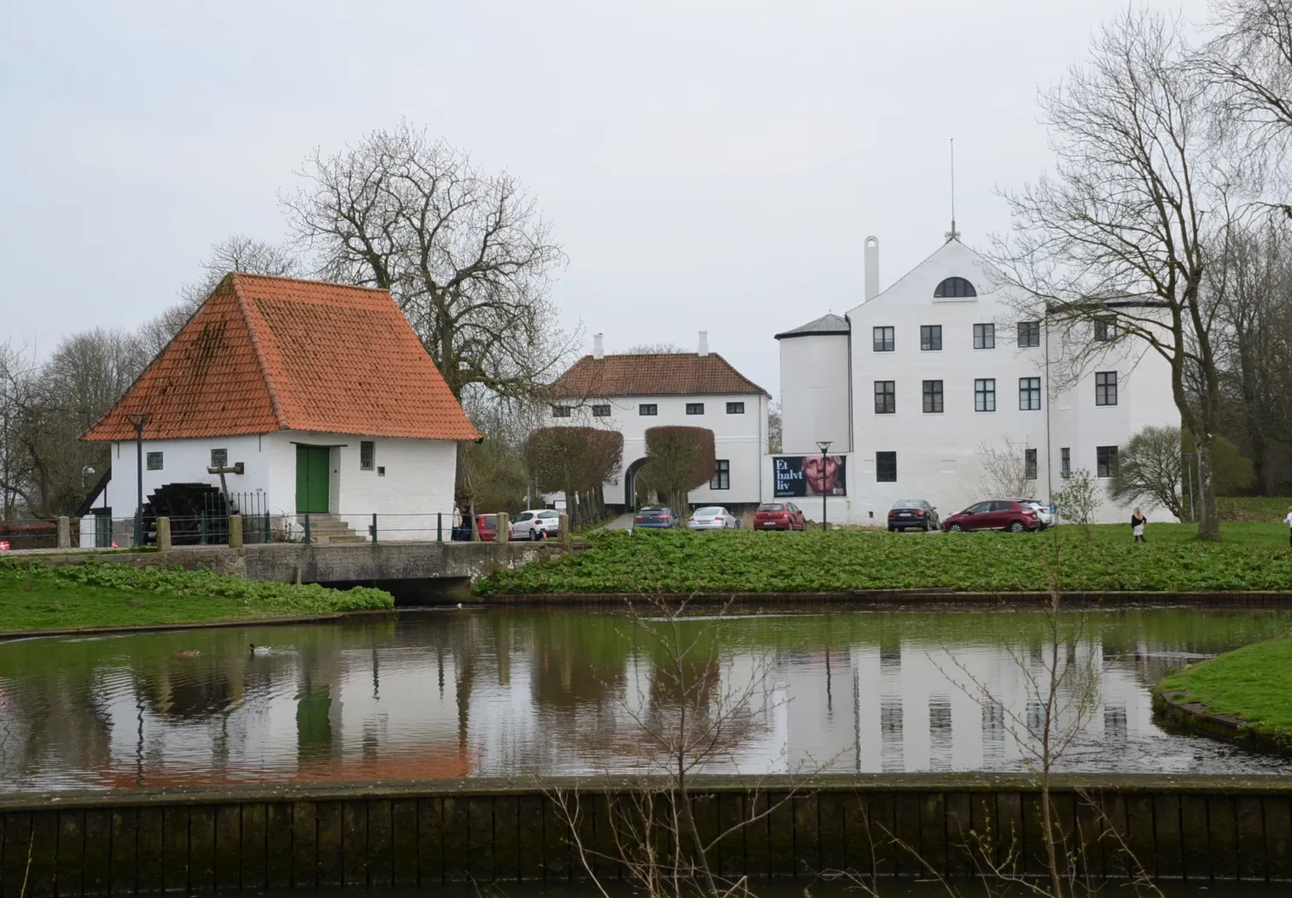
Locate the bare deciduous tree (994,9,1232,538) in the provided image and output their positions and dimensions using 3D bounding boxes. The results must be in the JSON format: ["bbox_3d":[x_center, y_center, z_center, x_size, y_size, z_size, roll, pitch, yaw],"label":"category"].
[{"bbox_3d":[16.977,-6.347,90.000,8.700,19.300,8.600,-1,-1,11],"label":"bare deciduous tree"}]

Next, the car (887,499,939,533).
[{"bbox_3d":[12.208,3.042,113.000,1.820,1.430,4.700,-1,-1,14],"label":"car"}]

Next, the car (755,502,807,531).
[{"bbox_3d":[6.442,3.342,118.518,1.740,1.520,3.940,-1,-1,15],"label":"car"}]

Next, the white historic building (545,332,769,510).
[{"bbox_3d":[0.348,-1.572,158.808,14.600,11.300,7.000,-1,-1,7],"label":"white historic building"}]

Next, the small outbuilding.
[{"bbox_3d":[-11.608,-1.211,79.937,8.950,8.500,9.000,-2,-2,38],"label":"small outbuilding"}]

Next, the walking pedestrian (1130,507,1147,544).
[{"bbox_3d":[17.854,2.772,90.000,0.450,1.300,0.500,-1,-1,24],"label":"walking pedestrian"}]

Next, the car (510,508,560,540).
[{"bbox_3d":[-5.604,3.587,118.017,1.770,1.480,4.000,0,-2,-39],"label":"car"}]

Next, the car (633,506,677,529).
[{"bbox_3d":[0.531,3.533,119.500,1.780,1.470,4.300,-1,-1,10],"label":"car"}]

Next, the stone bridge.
[{"bbox_3d":[-10.643,3.805,73.851,16.000,1.850,4.400,0,-2,-32],"label":"stone bridge"}]

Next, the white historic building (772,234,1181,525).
[{"bbox_3d":[18.233,-3.450,134.500,20.800,15.000,19.000,-1,-1,11],"label":"white historic building"}]

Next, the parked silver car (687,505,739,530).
[{"bbox_3d":[3.168,3.430,117.000,1.820,1.360,4.200,-1,-1,12],"label":"parked silver car"}]

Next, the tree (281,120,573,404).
[{"bbox_3d":[-9.151,-5.001,106.209,12.200,17.800,11.500,-1,-1,0],"label":"tree"}]

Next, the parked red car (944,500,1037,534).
[{"bbox_3d":[13.975,2.833,100.500,3.950,1.500,1.700,-1,-1,17],"label":"parked red car"}]

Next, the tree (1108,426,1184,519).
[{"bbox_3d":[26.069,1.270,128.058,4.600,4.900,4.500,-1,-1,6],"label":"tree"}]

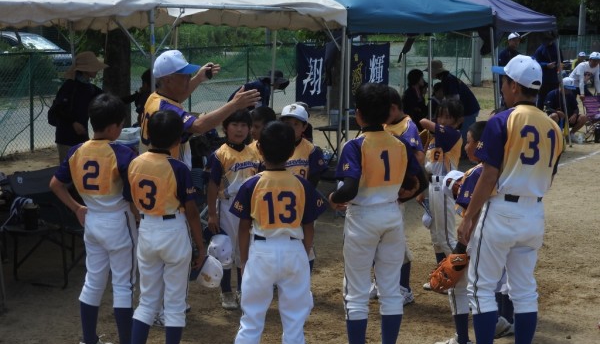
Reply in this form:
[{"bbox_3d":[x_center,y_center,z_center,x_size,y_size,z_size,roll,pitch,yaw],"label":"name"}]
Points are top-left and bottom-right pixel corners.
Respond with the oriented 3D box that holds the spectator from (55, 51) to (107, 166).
[{"bbox_3d":[-2.059,-0.329,9.757,0.450,1.593,0.500,-1,8,-5],"label":"spectator"}]

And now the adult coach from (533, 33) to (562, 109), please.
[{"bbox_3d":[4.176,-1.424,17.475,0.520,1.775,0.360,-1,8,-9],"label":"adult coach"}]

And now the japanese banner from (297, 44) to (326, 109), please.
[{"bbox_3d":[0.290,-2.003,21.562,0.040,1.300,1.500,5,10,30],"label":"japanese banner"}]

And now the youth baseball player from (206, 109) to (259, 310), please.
[{"bbox_3d":[-0.418,0.243,6.962,0.450,1.325,0.320,-1,8,-10],"label":"youth baseball player"}]

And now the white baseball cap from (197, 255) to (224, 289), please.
[{"bbox_3d":[-0.492,0.550,5.555,0.135,0.170,0.250,26,32,6],"label":"white baseball cap"}]

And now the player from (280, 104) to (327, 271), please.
[{"bbox_3d":[-0.010,0.208,6.998,0.420,1.339,0.260,2,9,11],"label":"player"}]

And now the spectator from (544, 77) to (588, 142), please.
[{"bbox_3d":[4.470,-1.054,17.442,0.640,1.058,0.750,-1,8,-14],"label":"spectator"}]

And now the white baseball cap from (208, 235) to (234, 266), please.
[{"bbox_3d":[-0.537,0.498,6.766,0.180,0.270,0.140,-15,12,0],"label":"white baseball cap"}]

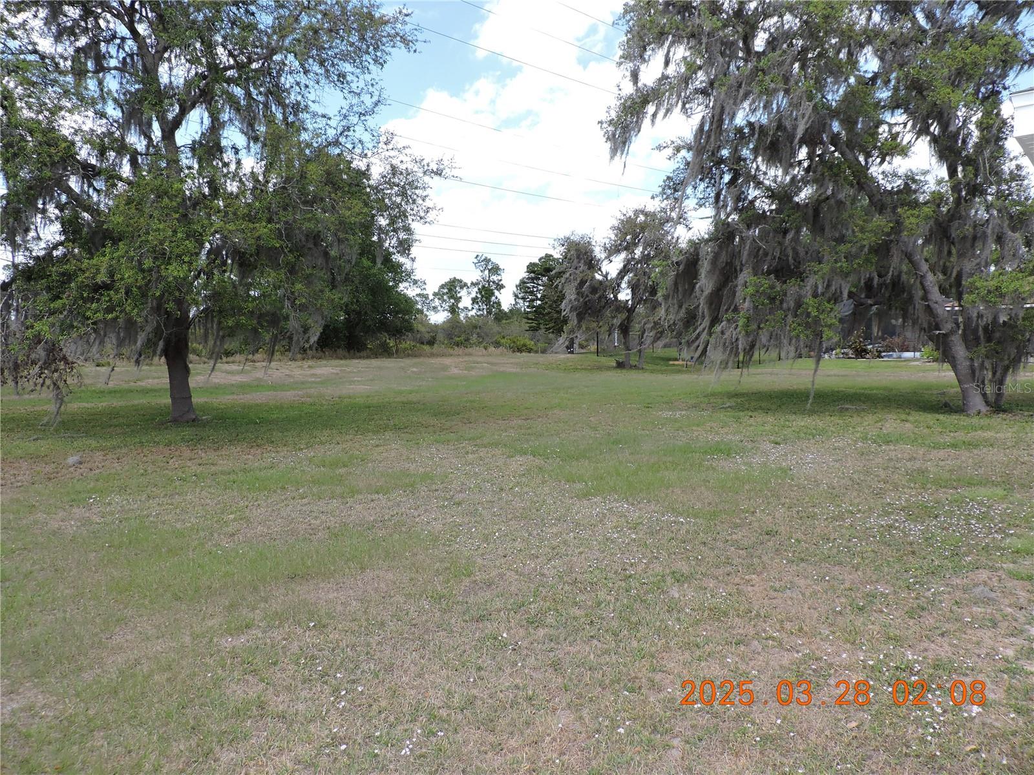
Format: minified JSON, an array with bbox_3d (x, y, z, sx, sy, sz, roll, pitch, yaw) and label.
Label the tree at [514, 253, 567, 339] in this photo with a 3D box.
[{"bbox_3d":[1.887,-6.056,50.000,4.300,6.900,4.300,0,5,0],"label":"tree"}]

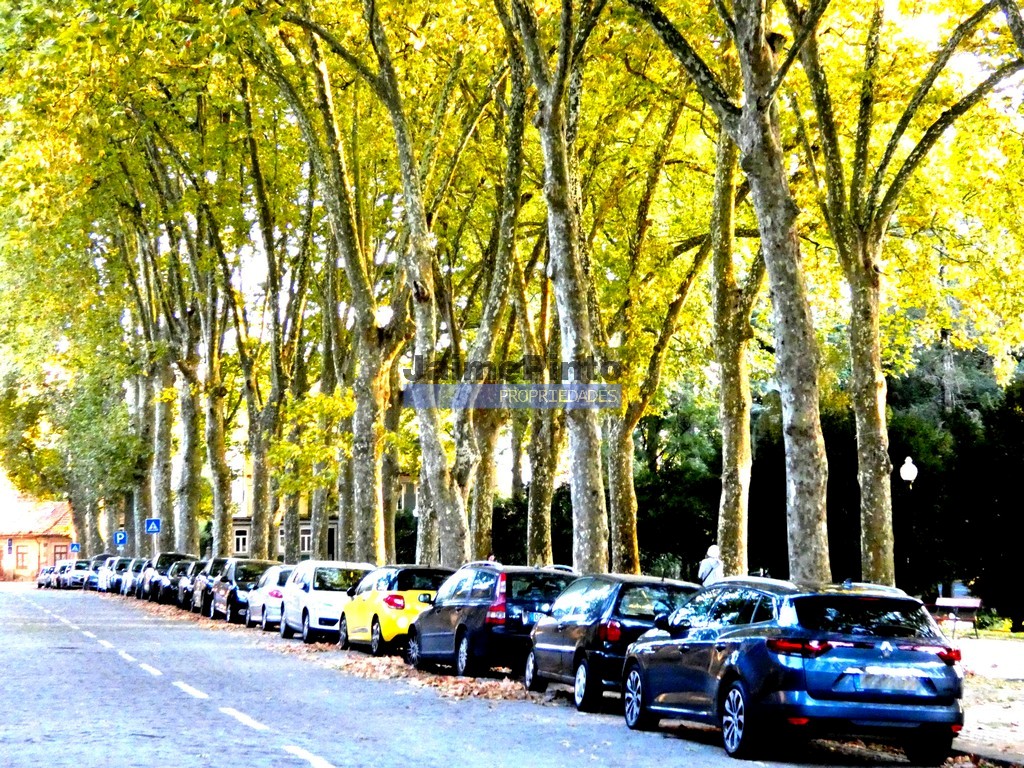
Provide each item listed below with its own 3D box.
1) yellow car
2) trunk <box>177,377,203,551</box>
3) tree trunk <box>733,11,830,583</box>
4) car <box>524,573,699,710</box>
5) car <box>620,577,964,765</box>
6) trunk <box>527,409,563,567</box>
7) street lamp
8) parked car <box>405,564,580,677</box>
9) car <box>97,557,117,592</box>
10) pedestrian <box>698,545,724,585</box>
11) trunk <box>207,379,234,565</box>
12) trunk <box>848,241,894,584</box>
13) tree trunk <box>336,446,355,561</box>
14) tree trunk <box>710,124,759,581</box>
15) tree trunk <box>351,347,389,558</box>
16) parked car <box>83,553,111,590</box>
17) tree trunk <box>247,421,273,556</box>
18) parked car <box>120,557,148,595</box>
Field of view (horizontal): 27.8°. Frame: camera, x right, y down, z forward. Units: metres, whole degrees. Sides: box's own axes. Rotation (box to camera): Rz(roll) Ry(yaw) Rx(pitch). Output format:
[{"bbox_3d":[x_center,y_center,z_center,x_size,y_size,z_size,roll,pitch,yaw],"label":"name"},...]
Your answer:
[{"bbox_3d":[-1.725,3.757,34.500,1.715,1.460,3.950,3,-5,-17],"label":"yellow car"},{"bbox_3d":[-11.978,3.623,76.669,0.900,8.129,0.850,2,-5,-15],"label":"trunk"},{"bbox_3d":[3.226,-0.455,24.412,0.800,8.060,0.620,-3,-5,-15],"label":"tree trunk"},{"bbox_3d":[1.289,2.928,23.738,1.700,1.440,4.000,2,-5,-11],"label":"car"},{"bbox_3d":[2.398,2.530,18.852,1.840,1.460,4.630,3,-5,-15],"label":"car"},{"bbox_3d":[0.788,3.198,51.789,0.750,5.184,0.680,2,-5,-15],"label":"trunk"},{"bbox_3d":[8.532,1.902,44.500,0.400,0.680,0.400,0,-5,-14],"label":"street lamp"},{"bbox_3d":[-0.166,3.150,27.950,1.800,1.460,4.520,3,-5,-17],"label":"parked car"},{"bbox_3d":[-15.452,7.636,83.000,1.800,1.470,4.250,2,-5,-15],"label":"car"},{"bbox_3d":[3.453,3.646,35.931,0.520,1.700,0.350,2,-5,-14],"label":"pedestrian"},{"bbox_3d":[-10.829,3.799,76.954,0.850,8.330,0.750,0,-5,-14],"label":"trunk"},{"bbox_3d":[5.958,1.022,34.221,0.680,6.849,0.600,2,-5,-15],"label":"trunk"},{"bbox_3d":[-7.321,5.946,91.826,0.720,6.350,0.680,0,-5,-14],"label":"tree trunk"},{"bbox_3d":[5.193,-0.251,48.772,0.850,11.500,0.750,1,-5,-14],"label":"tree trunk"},{"bbox_3d":[-3.194,2.153,46.743,0.760,6.303,0.720,2,-5,-15],"label":"tree trunk"},{"bbox_3d":[-18.154,8.357,91.800,1.780,1.580,4.300,1,-5,-17],"label":"parked car"},{"bbox_3d":[-8.265,4.258,68.387,0.680,5.980,0.620,0,-5,-14],"label":"tree trunk"},{"bbox_3d":[-13.480,7.140,77.000,1.800,1.470,4.250,2,-5,-15],"label":"parked car"}]

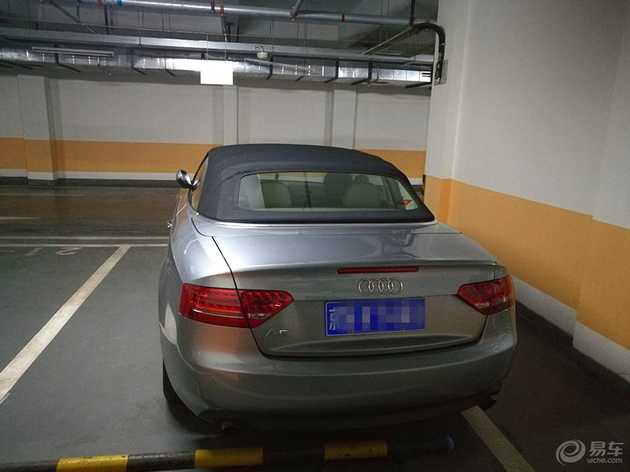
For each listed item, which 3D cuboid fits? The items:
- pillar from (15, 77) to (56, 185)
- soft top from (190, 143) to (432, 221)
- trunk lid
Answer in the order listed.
[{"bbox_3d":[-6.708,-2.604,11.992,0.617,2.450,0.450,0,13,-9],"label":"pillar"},{"bbox_3d":[-0.072,-0.411,3.563,1.461,0.444,1.629,-1,13,-12],"label":"soft top"},{"bbox_3d":[0.155,0.190,2.529,1.421,0.400,1.076,-1,13,-12],"label":"trunk lid"}]

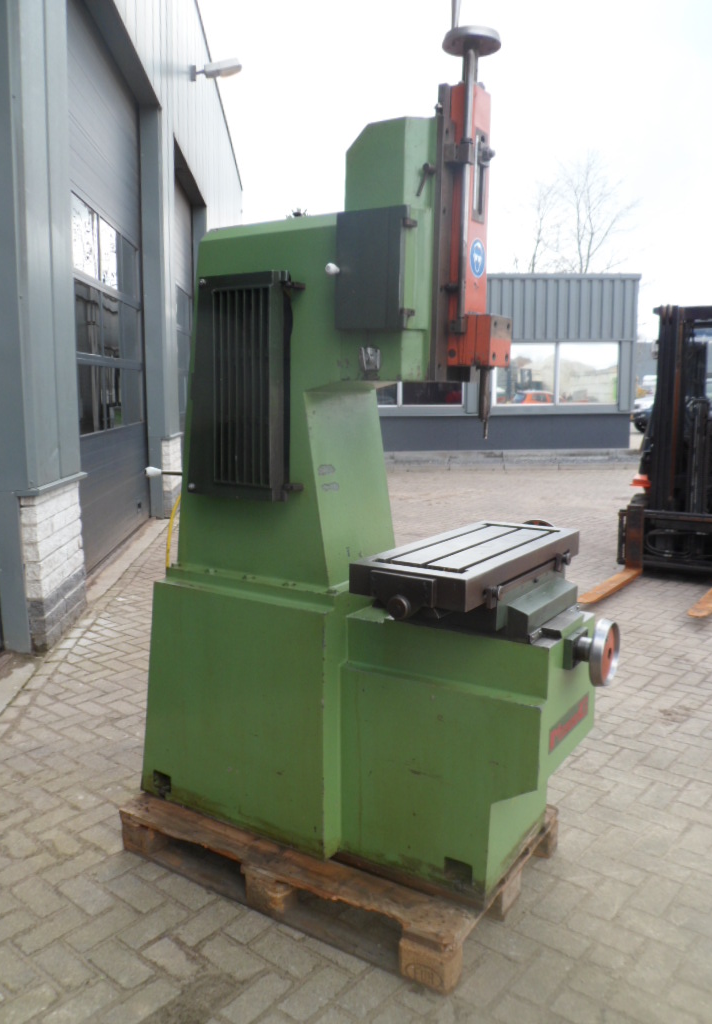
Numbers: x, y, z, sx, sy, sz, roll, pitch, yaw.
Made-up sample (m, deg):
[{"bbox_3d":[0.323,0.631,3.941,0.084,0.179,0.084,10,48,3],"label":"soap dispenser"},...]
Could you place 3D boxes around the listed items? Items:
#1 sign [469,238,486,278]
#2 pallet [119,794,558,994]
[{"bbox_3d":[0.336,-0.699,2.200,0.004,0.100,0.100,5,10,32],"label":"sign"},{"bbox_3d":[-0.046,1.045,2.643,1.200,0.144,0.800,5,10,32],"label":"pallet"}]

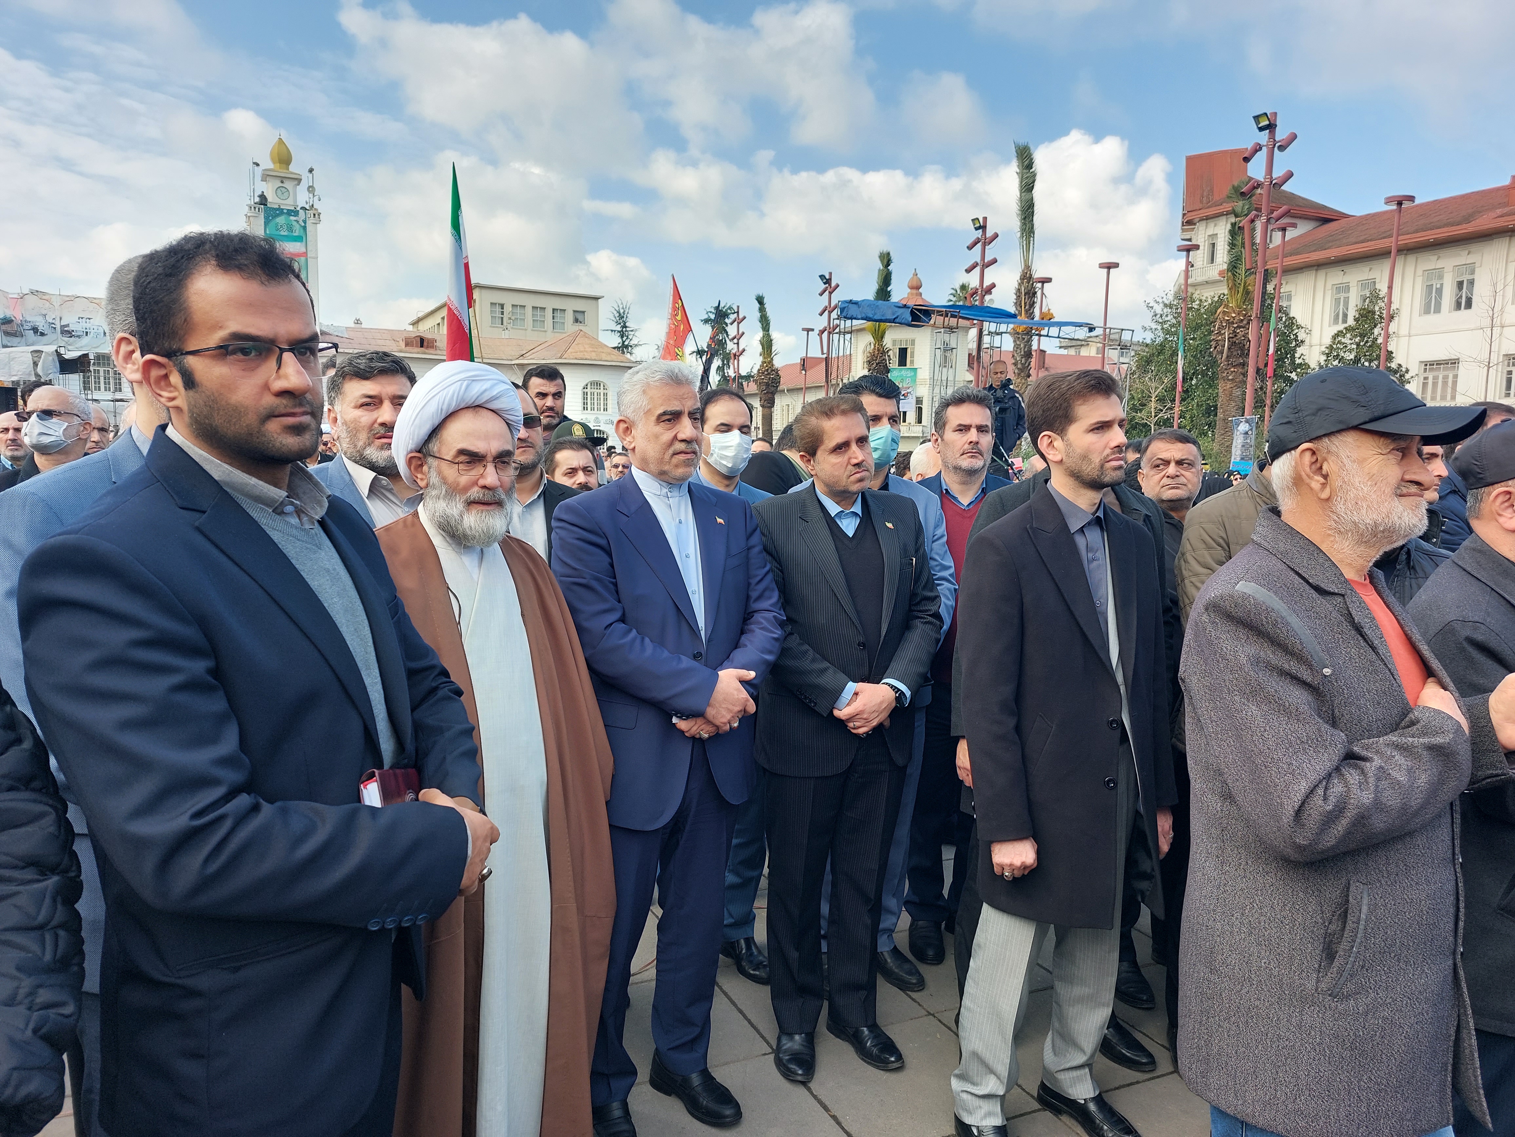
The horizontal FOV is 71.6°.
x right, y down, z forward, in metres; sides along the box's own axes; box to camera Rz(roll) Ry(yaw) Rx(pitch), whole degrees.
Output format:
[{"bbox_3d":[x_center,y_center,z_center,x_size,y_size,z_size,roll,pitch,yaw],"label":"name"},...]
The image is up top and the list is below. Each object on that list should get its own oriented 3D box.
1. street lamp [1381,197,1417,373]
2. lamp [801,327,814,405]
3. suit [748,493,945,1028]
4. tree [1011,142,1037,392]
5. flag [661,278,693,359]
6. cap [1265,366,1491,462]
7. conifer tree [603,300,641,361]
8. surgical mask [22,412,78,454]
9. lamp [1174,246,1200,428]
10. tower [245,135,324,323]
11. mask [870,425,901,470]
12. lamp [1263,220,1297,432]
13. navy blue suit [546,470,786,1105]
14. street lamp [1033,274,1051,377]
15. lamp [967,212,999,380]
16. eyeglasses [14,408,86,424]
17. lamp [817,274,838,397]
[{"bbox_3d":[12.976,-4.446,21.784,0.600,6.290,0.600,-1,9,-14],"label":"street lamp"},{"bbox_3d":[1.860,-6.181,41.077,0.490,6.400,0.490,-1,7,-21],"label":"lamp"},{"bbox_3d":[0.226,0.519,2.696,0.510,1.470,0.350,-1,9,-16],"label":"suit"},{"bbox_3d":[6.804,-6.116,27.329,0.680,9.600,0.680,-1,7,-21],"label":"tree"},{"bbox_3d":[-0.772,-2.304,10.000,0.380,0.950,0.200,0,8,-6],"label":"flag"},{"bbox_3d":[0.922,-0.229,1.570,0.280,0.135,0.185,-4,4,39],"label":"cap"},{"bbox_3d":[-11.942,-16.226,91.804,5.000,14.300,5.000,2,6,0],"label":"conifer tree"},{"bbox_3d":[-2.341,-0.437,3.420,0.150,0.130,0.095,4,7,22],"label":"surgical mask"},{"bbox_3d":[11.311,-5.428,28.218,0.600,6.290,0.600,-1,9,-14],"label":"lamp"},{"bbox_3d":[-44.291,-27.044,98.923,6.300,26.300,6.300,-2,9,-21],"label":"tower"},{"bbox_3d":[0.345,-0.335,2.930,0.150,0.130,0.095,-2,7,-26],"label":"mask"},{"bbox_3d":[12.152,-4.937,25.005,0.600,6.290,0.600,-1,9,-14],"label":"lamp"},{"bbox_3d":[-0.201,0.533,2.401,0.550,1.480,0.340,-3,8,-34],"label":"navy blue suit"},{"bbox_3d":[7.512,-4.597,28.352,0.490,6.400,0.490,-1,7,-21],"label":"street lamp"},{"bbox_3d":[7.486,-7.610,35.657,1.100,8.290,0.700,3,9,15],"label":"lamp"},{"bbox_3d":[-2.420,-0.521,3.600,0.142,0.048,0.145,2,1,5],"label":"eyeglasses"},{"bbox_3d":[2.641,-7.114,40.613,0.850,8.400,0.420,-1,7,-20],"label":"lamp"}]

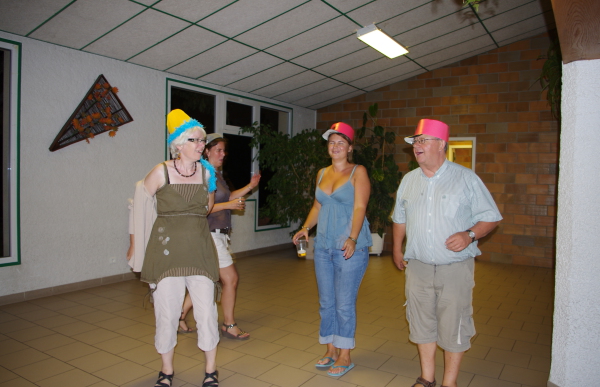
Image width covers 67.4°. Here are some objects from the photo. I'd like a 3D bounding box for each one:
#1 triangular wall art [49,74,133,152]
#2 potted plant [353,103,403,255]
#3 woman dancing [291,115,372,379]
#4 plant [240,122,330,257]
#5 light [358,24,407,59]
[{"bbox_3d":[-2.404,-0.935,5.269,0.120,0.920,0.990,3,2,34],"label":"triangular wall art"},{"bbox_3d":[1.371,-0.262,8.147,0.950,2.737,0.800,3,2,34],"label":"potted plant"},{"bbox_3d":[0.231,0.372,3.245,0.540,1.763,0.370,2,2,28],"label":"woman dancing"},{"bbox_3d":[-0.143,-0.026,7.404,1.500,2.252,1.300,3,2,34],"label":"plant"},{"bbox_3d":[1.178,-2.115,6.280,0.300,0.100,1.200,-13,-6,34],"label":"light"}]

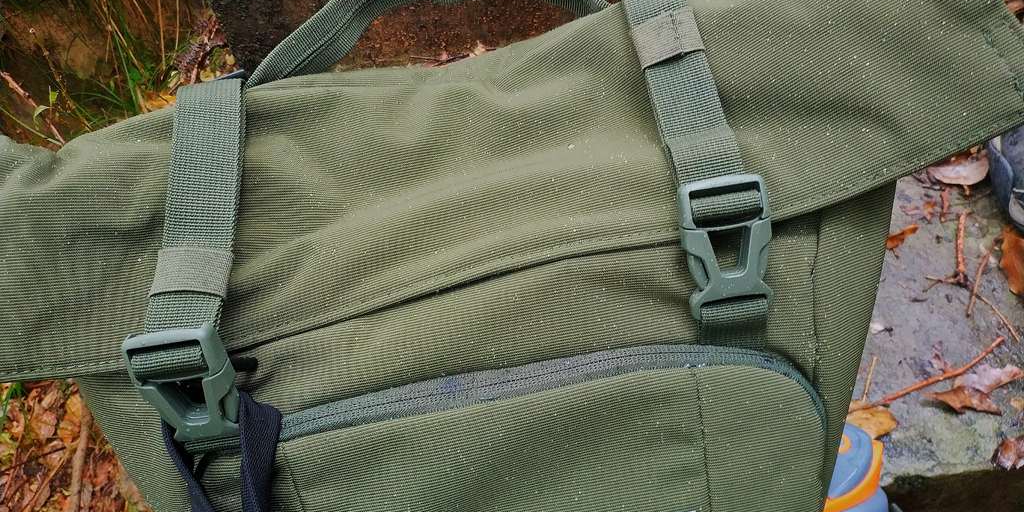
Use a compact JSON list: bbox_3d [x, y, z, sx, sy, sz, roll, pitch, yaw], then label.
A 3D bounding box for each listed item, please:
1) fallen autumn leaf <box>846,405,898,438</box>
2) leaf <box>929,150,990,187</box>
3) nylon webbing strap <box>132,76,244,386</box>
[{"bbox_3d":[0.242,0.110,0.640,0.043,0.008,0.030,7,52,14],"label":"fallen autumn leaf"},{"bbox_3d":[0.368,-0.077,0.775,0.053,0.012,0.038,1,51,9],"label":"leaf"},{"bbox_3d":[-0.124,-0.014,0.370,0.031,0.026,0.122,2,78,1],"label":"nylon webbing strap"}]

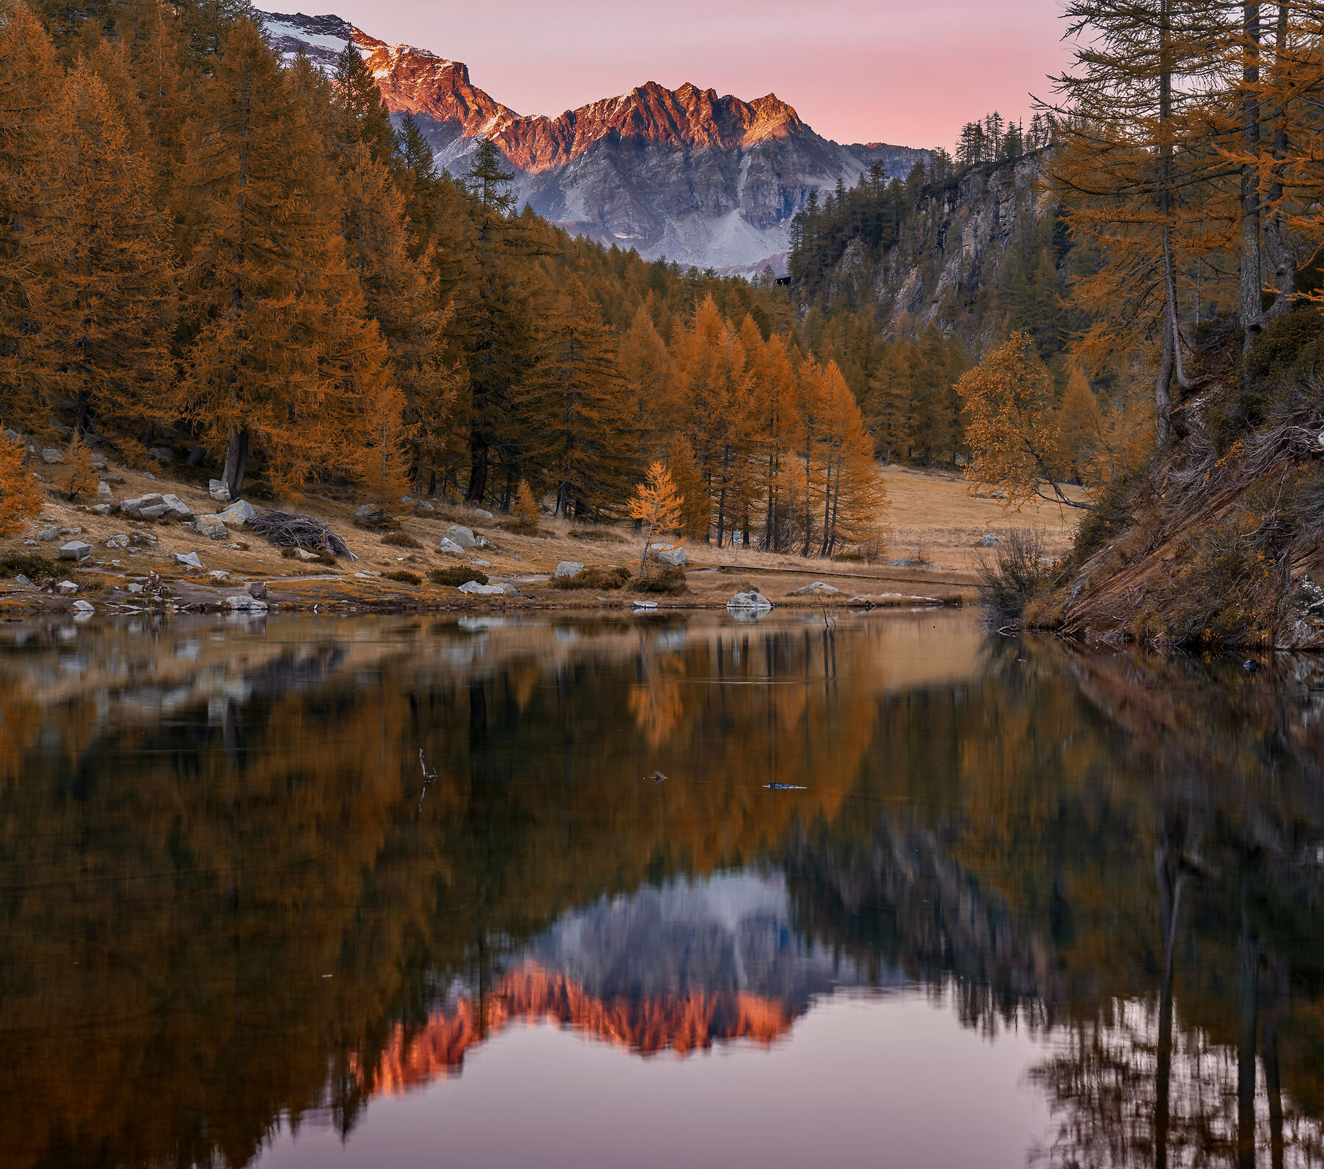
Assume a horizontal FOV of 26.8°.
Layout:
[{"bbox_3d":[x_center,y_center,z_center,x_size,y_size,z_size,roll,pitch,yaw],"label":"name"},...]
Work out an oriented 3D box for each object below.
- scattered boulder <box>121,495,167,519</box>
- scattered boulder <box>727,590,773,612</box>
[{"bbox_3d":[-20.798,-3.121,111.500,1.850,0.950,1.450,0,0,-11],"label":"scattered boulder"},{"bbox_3d":[3.326,0.635,104.500,1.700,0.850,1.350,0,0,2],"label":"scattered boulder"}]

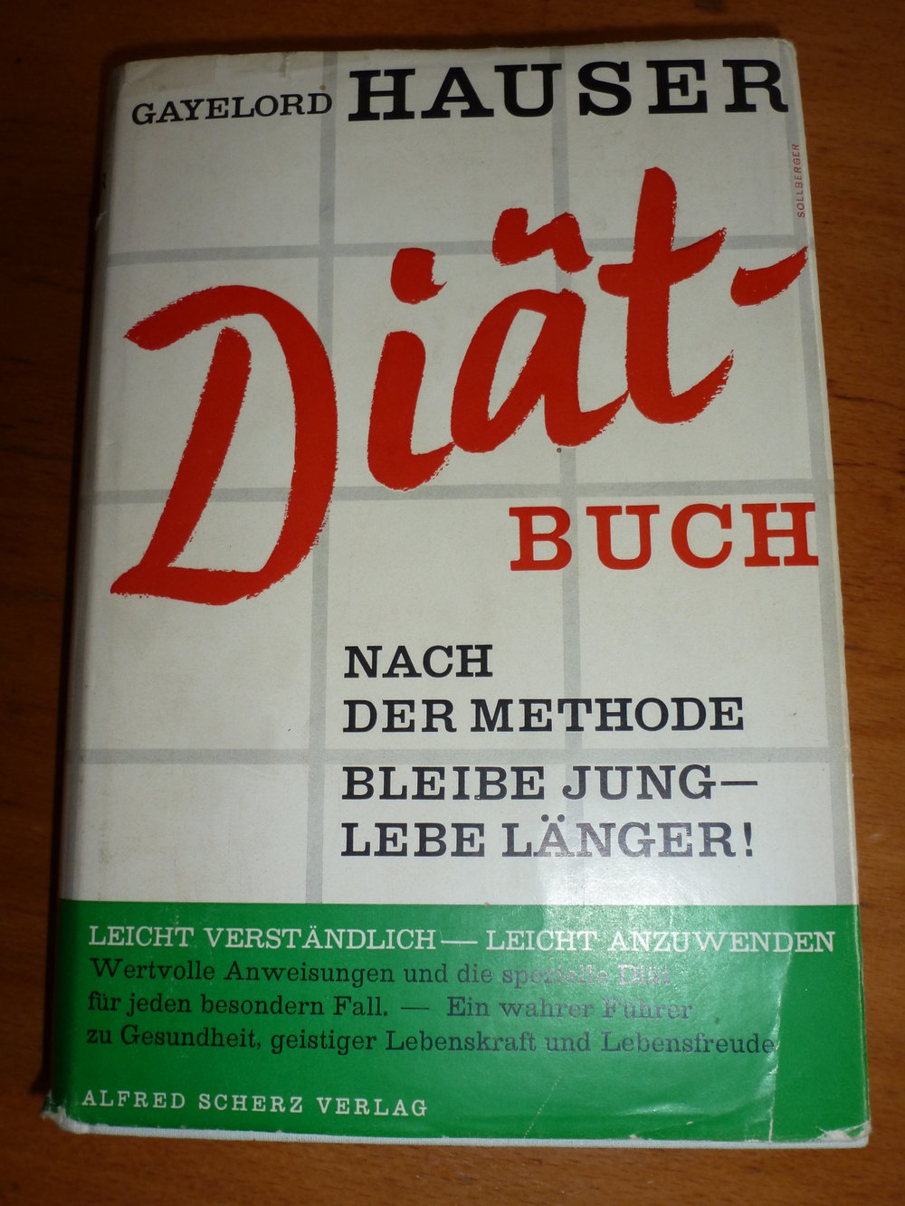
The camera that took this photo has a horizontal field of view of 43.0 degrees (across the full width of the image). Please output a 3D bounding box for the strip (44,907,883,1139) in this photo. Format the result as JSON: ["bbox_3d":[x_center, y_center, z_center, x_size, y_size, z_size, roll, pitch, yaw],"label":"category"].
[{"bbox_3d":[0.000,0.073,0.202,0.142,0.005,0.039,-1,79,2],"label":"strip"}]

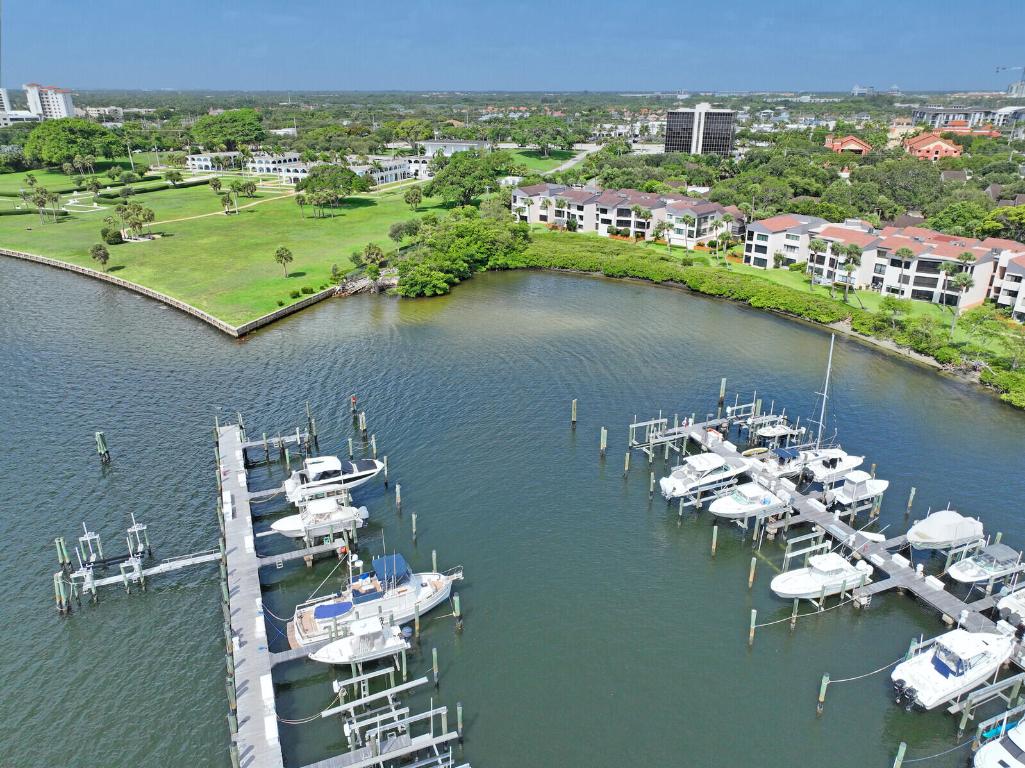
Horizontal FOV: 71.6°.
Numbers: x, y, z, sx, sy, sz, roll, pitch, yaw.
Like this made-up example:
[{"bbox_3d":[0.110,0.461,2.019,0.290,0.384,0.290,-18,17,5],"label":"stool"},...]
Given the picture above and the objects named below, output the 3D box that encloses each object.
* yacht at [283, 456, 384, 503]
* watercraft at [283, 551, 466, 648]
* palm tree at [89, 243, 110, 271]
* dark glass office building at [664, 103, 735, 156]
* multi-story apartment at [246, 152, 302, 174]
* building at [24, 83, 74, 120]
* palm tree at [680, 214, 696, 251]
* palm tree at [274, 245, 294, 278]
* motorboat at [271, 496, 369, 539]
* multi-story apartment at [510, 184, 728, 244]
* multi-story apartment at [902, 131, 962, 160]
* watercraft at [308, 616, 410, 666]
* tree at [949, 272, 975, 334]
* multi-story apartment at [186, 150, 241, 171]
[{"bbox_3d":[-16.911,8.781,68.112,9.400,3.400,3.100,-7,24,-17],"label":"yacht"},{"bbox_3d":[-10.070,16.031,53.579,13.200,4.600,4.100,-8,24,-19],"label":"watercraft"},{"bbox_3d":[-86.439,-26.486,149.523,4.083,5.793,4.083,0,23,0],"label":"palm tree"},{"bbox_3d":[101.188,-136.393,383.164,34.000,27.500,20.000,8,24,18],"label":"dark glass office building"},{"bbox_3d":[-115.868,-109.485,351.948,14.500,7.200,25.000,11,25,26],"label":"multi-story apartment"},{"bbox_3d":[-401.354,-242.436,620.688,31.168,36.700,16.000,0,23,0],"label":"building"},{"bbox_3d":[40.067,-34.013,162.342,2.835,9.131,2.835,0,23,0],"label":"palm tree"},{"bbox_3d":[-46.320,-24.756,145.025,3.755,6.146,3.755,0,23,0],"label":"palm tree"},{"bbox_3d":[-17.692,12.530,64.999,8.400,3.200,2.700,-9,24,-20],"label":"motorboat"},{"bbox_3d":[29.641,-49.948,204.831,63.000,10.500,18.000,18,29,37],"label":"multi-story apartment"},{"bbox_3d":[206.552,-117.010,352.615,20.000,13.000,28.000,8,24,18],"label":"multi-story apartment"},{"bbox_3d":[-10.700,18.636,50.351,7.200,3.100,2.450,-9,24,-20],"label":"watercraft"},{"bbox_3d":[66.668,-11.497,106.536,3.478,10.506,3.478,0,23,0],"label":"tree"},{"bbox_3d":[-150.008,-113.499,361.664,14.500,7.200,23.000,11,25,26],"label":"multi-story apartment"}]

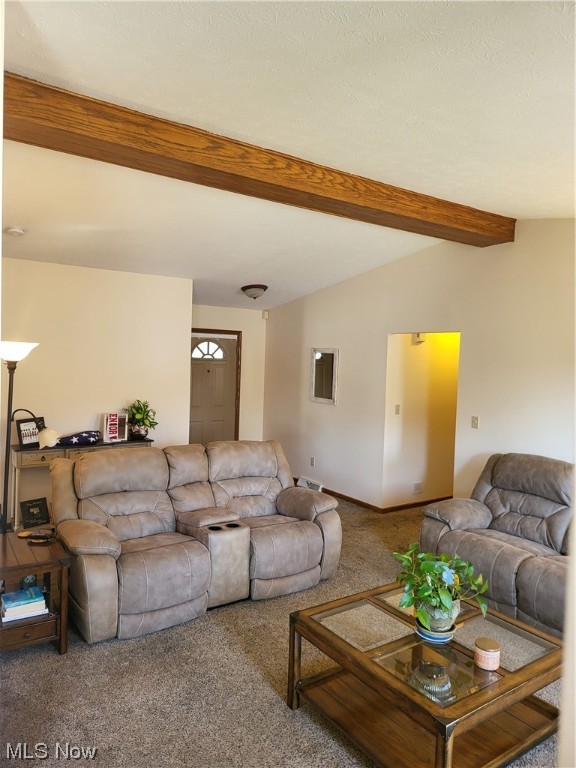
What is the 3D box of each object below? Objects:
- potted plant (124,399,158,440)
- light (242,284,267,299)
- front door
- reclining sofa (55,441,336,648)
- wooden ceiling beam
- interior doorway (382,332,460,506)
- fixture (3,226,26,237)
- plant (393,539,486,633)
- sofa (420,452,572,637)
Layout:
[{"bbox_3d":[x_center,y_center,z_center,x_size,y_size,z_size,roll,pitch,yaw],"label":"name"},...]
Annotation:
[{"bbox_3d":[-1.577,0.383,5.731,0.360,0.435,0.320,-1,4,-35],"label":"potted plant"},{"bbox_3d":[-0.406,-1.148,6.630,0.335,0.140,0.335,-4,-4,0],"label":"light"},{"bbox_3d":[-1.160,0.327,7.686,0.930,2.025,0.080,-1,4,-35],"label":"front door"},{"bbox_3d":[-0.668,1.042,4.136,2.000,1.030,1.010,-1,4,-35],"label":"reclining sofa"},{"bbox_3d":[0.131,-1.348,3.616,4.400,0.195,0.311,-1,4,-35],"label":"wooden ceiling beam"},{"bbox_3d":[1.441,0.491,5.718,0.120,2.065,0.960,-1,4,-35],"label":"interior doorway"},{"bbox_3d":[-2.233,-1.249,4.365,0.145,0.045,0.145,-1,-5,-35],"label":"fixture"},{"bbox_3d":[0.712,1.011,2.538,0.390,0.390,0.390,2,3,0],"label":"plant"},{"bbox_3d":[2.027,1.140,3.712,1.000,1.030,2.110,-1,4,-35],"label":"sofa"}]

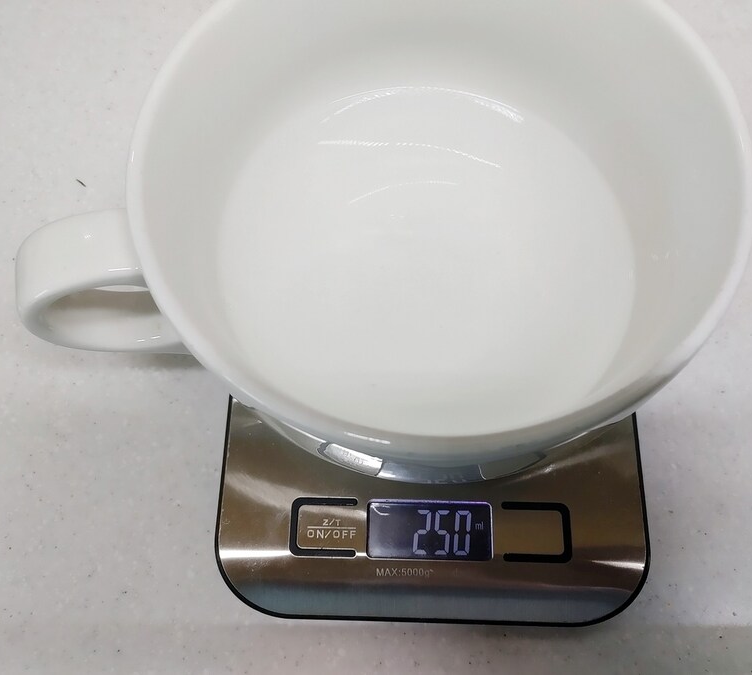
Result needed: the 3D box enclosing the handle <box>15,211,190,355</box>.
[{"bbox_3d":[-0.081,-0.014,0.210,0.048,0.062,0.020,-10,71,-3],"label":"handle"}]

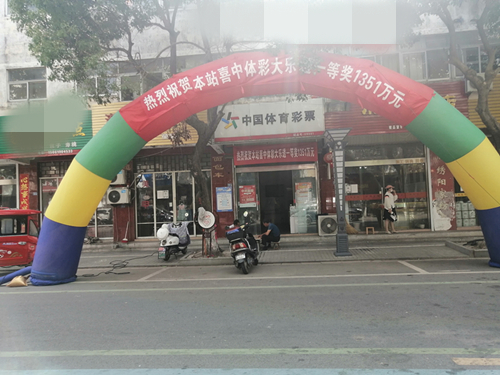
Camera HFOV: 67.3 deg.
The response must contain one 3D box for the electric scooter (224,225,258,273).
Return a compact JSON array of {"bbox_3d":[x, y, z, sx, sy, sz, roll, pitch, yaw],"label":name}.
[{"bbox_3d":[-0.080,1.338,8.701,0.700,1.120,1.820,-3,-4,11],"label":"electric scooter"}]

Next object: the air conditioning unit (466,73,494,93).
[{"bbox_3d":[7.562,-3.434,12.473,0.838,0.627,0.330,-3,-4,5],"label":"air conditioning unit"}]

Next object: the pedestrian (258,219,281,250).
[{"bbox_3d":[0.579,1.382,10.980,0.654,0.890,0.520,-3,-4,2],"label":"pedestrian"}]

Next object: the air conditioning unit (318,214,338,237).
[{"bbox_3d":[2.747,1.287,12.660,0.880,0.710,0.350,-3,-4,5],"label":"air conditioning unit"}]

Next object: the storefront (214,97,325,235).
[{"bbox_3d":[0.665,-0.738,13.169,3.792,4.717,1.000,-3,-4,5],"label":"storefront"}]

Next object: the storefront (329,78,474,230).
[{"bbox_3d":[4.914,-1.020,12.778,4.726,5.047,1.000,-3,-4,5],"label":"storefront"}]

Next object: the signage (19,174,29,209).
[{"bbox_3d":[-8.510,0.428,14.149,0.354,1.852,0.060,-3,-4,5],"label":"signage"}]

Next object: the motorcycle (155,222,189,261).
[{"bbox_3d":[-2.095,1.471,10.527,0.650,1.030,1.620,-3,-4,12],"label":"motorcycle"}]

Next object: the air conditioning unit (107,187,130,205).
[{"bbox_3d":[-4.604,0.332,13.437,0.830,0.570,0.320,-3,-4,5],"label":"air conditioning unit"}]

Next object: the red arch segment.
[{"bbox_3d":[0.446,-1.932,8.056,6.759,1.952,1.000,-3,-4,5],"label":"red arch segment"}]

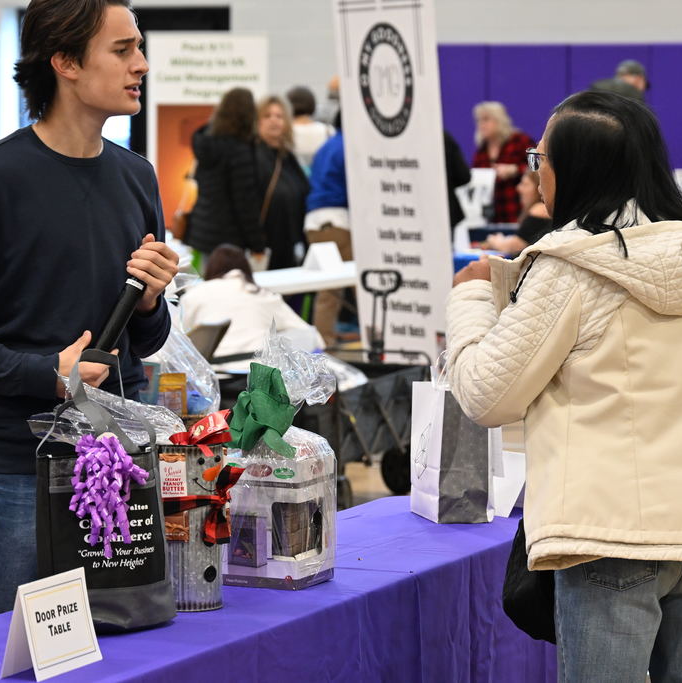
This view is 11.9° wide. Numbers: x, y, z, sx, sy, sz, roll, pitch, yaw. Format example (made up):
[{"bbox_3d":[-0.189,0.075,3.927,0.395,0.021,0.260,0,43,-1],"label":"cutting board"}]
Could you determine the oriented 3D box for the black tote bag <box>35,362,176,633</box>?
[{"bbox_3d":[-0.376,0.241,5.270,0.215,0.415,0.130,-2,4,-26],"label":"black tote bag"}]

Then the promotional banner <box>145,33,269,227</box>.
[{"bbox_3d":[-0.898,-1.018,21.983,0.820,2.070,0.200,0,4,-3],"label":"promotional banner"}]

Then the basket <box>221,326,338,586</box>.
[{"bbox_3d":[-0.108,0.202,5.684,0.148,0.435,0.148,2,4,26],"label":"basket"}]

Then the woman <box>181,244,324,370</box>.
[{"bbox_3d":[-0.365,0.115,13.291,0.550,1.030,0.720,0,4,0],"label":"woman"}]

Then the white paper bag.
[{"bbox_3d":[0.225,0.211,6.598,0.115,0.290,0.200,-1,4,-14],"label":"white paper bag"}]

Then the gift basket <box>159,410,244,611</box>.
[{"bbox_3d":[-0.241,0.277,5.443,0.130,0.320,0.130,-3,5,-38],"label":"gift basket"}]

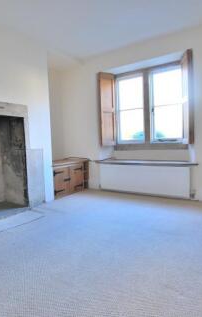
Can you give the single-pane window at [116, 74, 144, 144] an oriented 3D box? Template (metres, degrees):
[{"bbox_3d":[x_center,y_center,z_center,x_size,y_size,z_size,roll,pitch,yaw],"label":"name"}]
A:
[{"bbox_3d":[0.548,-0.920,3.725,0.540,1.240,0.080,0,4,31],"label":"single-pane window"}]

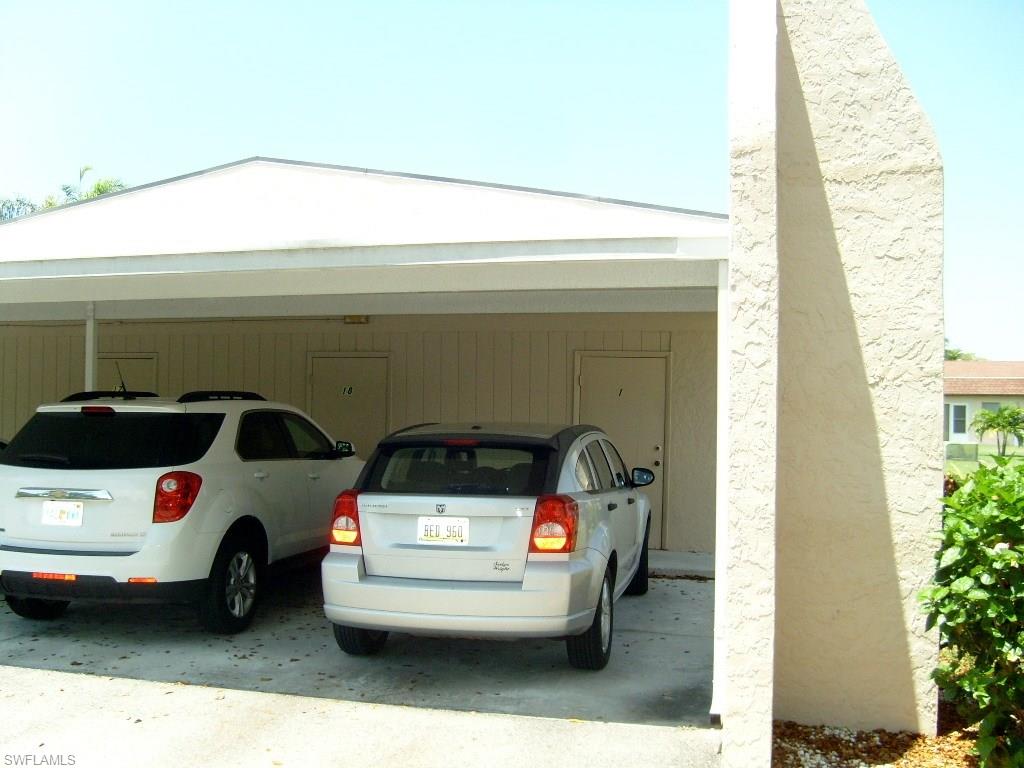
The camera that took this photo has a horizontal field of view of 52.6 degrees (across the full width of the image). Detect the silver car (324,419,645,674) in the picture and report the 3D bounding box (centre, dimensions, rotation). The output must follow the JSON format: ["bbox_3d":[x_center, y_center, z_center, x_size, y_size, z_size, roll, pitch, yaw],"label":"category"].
[{"bbox_3d":[0.081,1.047,8.061,1.800,1.530,4.410,1,-1,13],"label":"silver car"}]

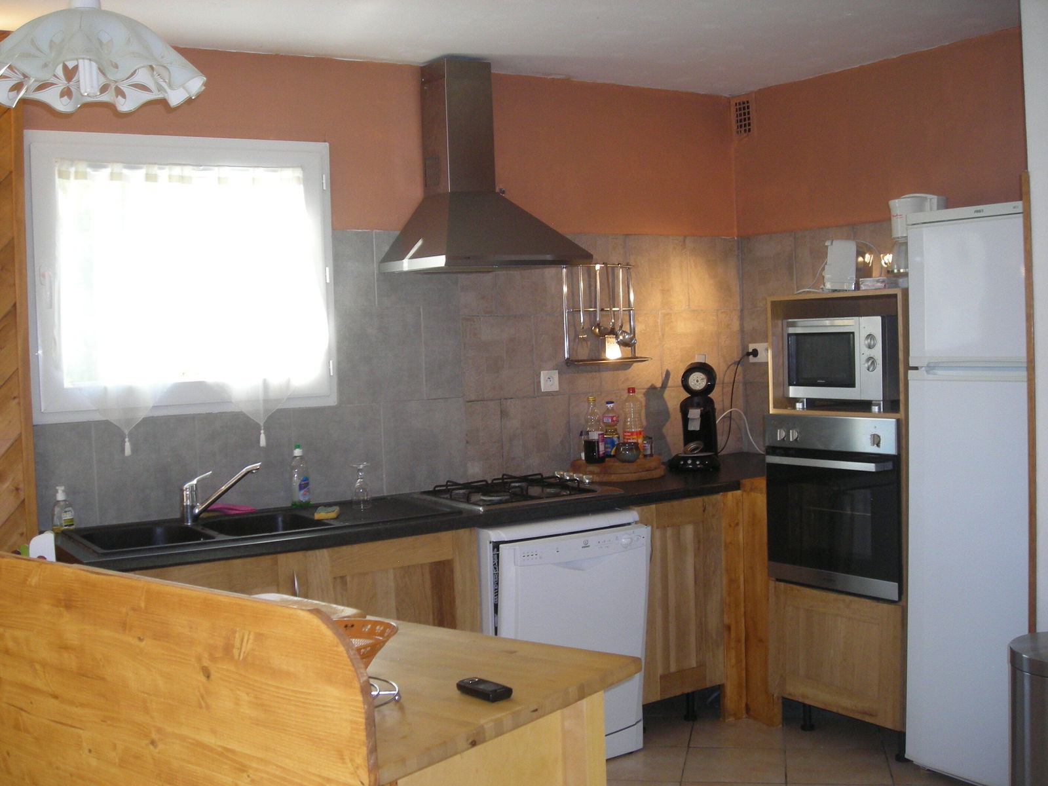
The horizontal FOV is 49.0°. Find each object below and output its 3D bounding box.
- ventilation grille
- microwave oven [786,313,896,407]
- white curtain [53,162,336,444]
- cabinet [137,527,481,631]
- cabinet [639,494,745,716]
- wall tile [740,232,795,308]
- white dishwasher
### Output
[{"bbox_3d":[0.944,-1.181,4.931,0.020,0.190,0.125,-4,4,-33],"label":"ventilation grille"},{"bbox_3d":[1.205,-0.113,4.041,0.360,0.300,0.445,-4,4,-35],"label":"microwave oven"},{"bbox_3d":[-1.047,-0.290,3.742,0.910,0.940,0.050,-4,4,-31],"label":"white curtain"},{"bbox_3d":[-0.765,0.848,3.628,1.180,0.800,0.580,-4,4,-31],"label":"cabinet"},{"bbox_3d":[0.457,0.790,4.381,0.470,0.845,0.580,-4,4,-31],"label":"cabinet"},{"bbox_3d":[1.036,-0.516,4.873,0.012,0.310,0.325,-4,4,-33],"label":"wall tile"},{"bbox_3d":[0.028,0.850,4.059,0.600,0.860,0.640,-4,4,-31],"label":"white dishwasher"}]

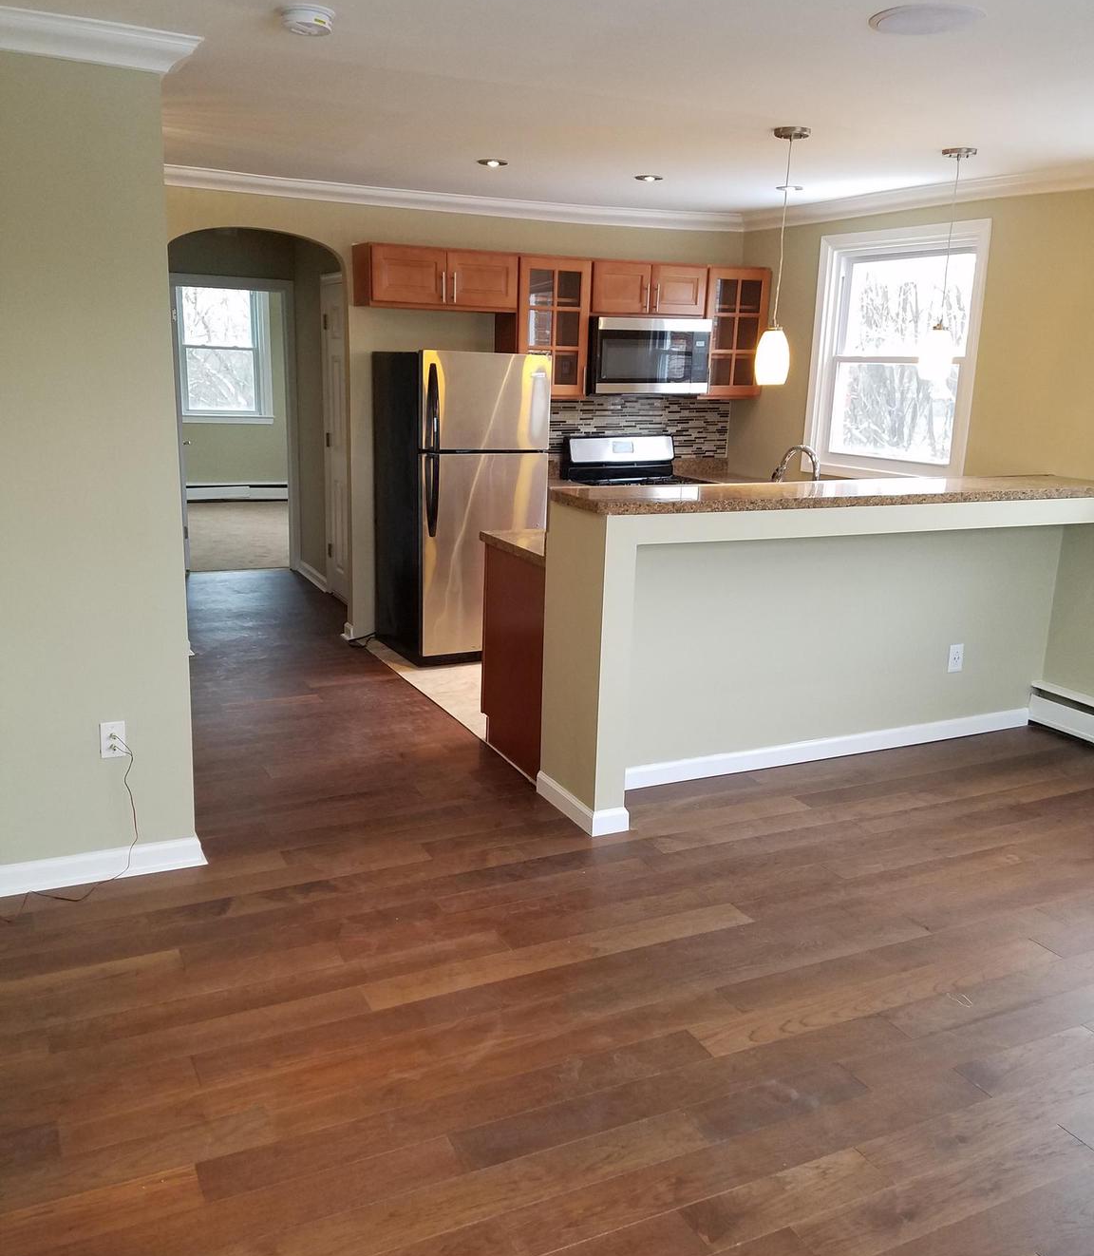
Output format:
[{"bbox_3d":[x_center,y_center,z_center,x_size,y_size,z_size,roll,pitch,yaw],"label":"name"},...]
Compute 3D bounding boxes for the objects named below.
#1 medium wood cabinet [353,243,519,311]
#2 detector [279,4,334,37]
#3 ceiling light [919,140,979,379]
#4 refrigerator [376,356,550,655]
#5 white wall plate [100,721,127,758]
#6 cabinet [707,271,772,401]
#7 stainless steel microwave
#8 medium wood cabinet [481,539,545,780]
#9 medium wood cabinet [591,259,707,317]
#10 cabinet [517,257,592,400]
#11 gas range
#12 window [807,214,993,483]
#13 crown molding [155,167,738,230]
[{"bbox_3d":[-0.596,-1.880,5.940,0.832,0.305,0.327,-5,16,-25],"label":"medium wood cabinet"},{"bbox_3d":[-0.575,-1.467,2.647,0.128,0.043,0.128,-5,16,-25],"label":"detector"},{"bbox_3d":[1.549,-1.395,4.254,0.135,0.860,0.135,-5,16,-25],"label":"ceiling light"},{"bbox_3d":[-0.483,-0.684,6.080,0.720,1.636,0.750,-6,16,-27],"label":"refrigerator"},{"bbox_3d":[-1.319,0.343,3.333,0.070,0.112,0.010,-5,16,-25],"label":"white wall plate"},{"bbox_3d":[1.078,-1.817,6.789,0.462,0.769,0.327,-5,16,-25],"label":"cabinet"},{"bbox_3d":[0.548,-1.633,6.567,0.757,0.424,0.400,-5,16,-25],"label":"stainless steel microwave"},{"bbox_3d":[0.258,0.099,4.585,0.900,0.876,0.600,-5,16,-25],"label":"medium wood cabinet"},{"bbox_3d":[0.524,-1.990,6.491,0.762,0.300,0.320,-5,16,-25],"label":"medium wood cabinet"},{"bbox_3d":[-0.022,-1.711,6.269,0.453,0.769,0.327,-5,16,-25],"label":"cabinet"},{"bbox_3d":[0.571,-0.553,6.647,0.757,1.152,0.670,-5,16,-25],"label":"gas range"},{"bbox_3d":[1.839,-1.436,5.872,0.110,1.319,1.239,-5,16,-25],"label":"window"},{"bbox_3d":[-0.364,-2.360,6.090,3.530,0.085,0.080,-5,16,-25],"label":"crown molding"}]

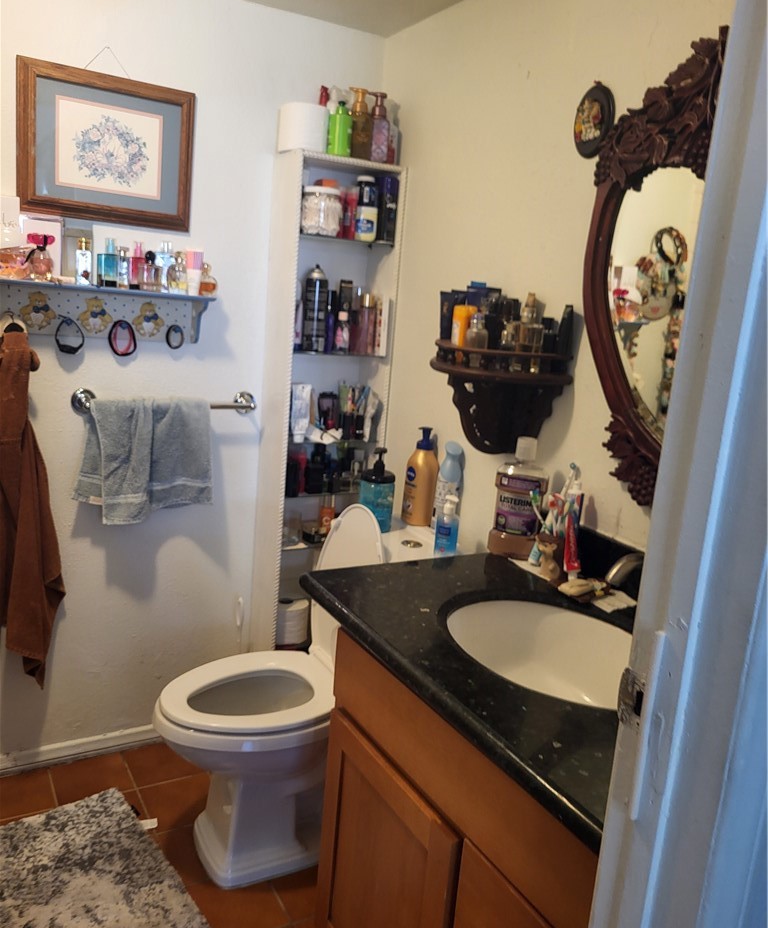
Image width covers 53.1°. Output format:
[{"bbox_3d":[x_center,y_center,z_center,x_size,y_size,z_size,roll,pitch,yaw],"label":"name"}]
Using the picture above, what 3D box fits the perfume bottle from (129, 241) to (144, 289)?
[{"bbox_3d":[-0.613,-0.498,1.937,0.048,0.116,0.030,-2,13,-28],"label":"perfume bottle"}]

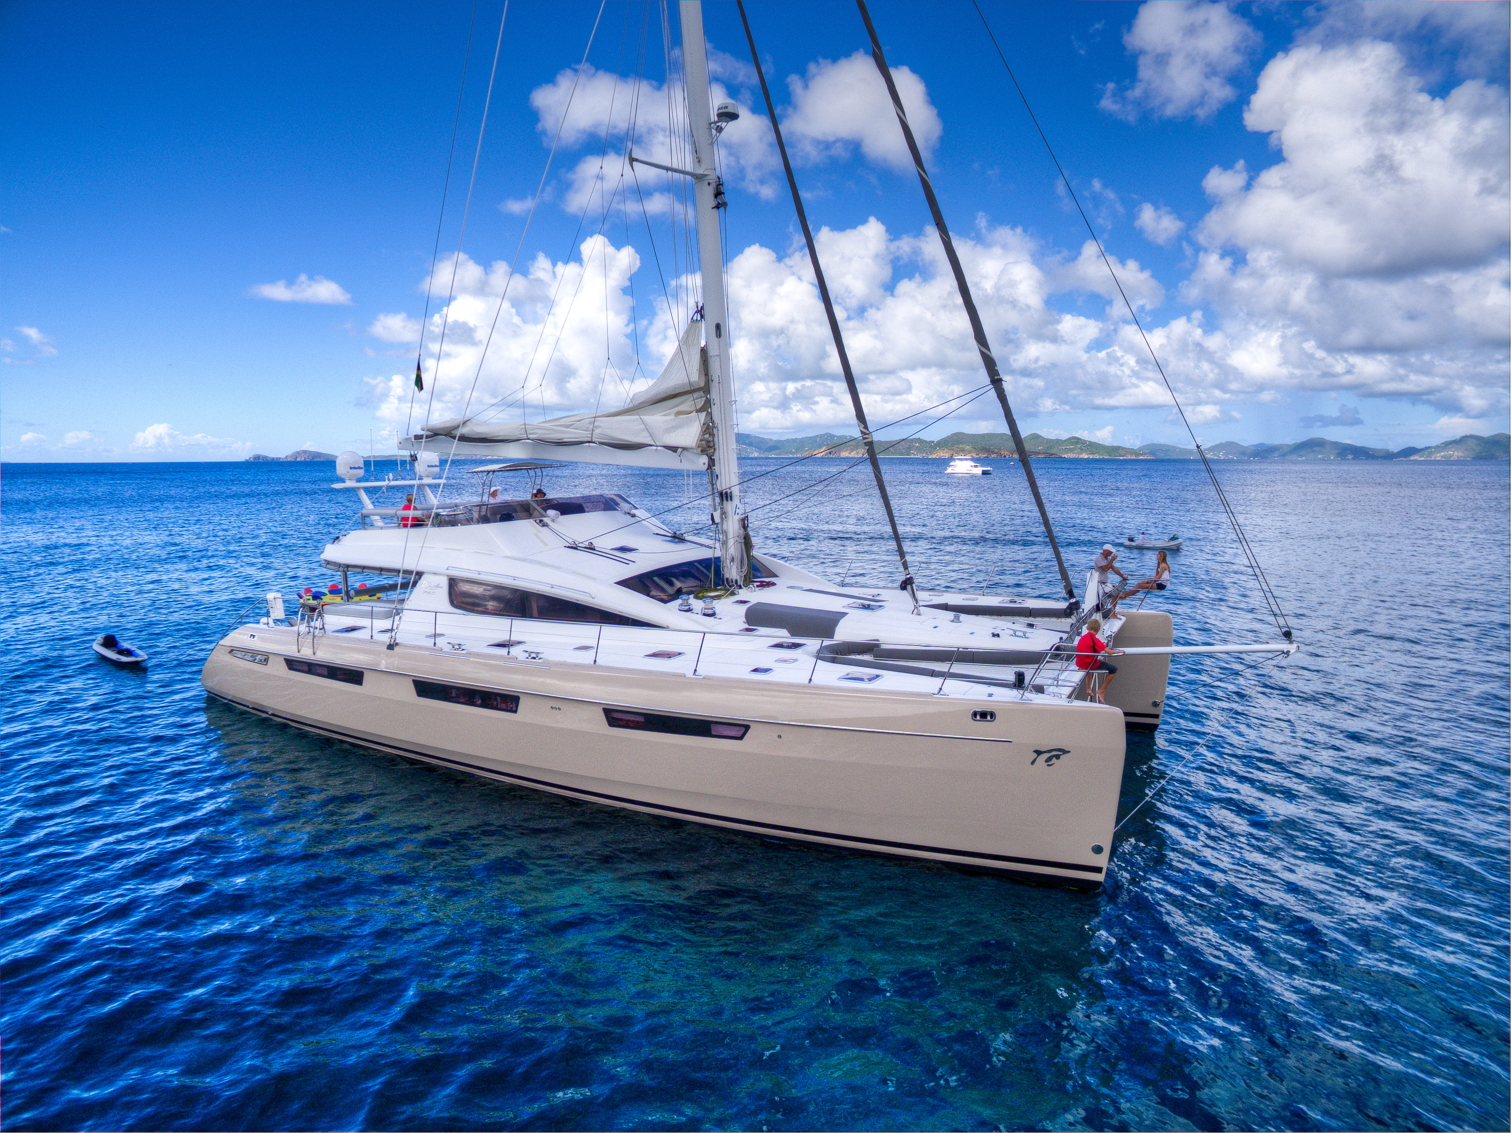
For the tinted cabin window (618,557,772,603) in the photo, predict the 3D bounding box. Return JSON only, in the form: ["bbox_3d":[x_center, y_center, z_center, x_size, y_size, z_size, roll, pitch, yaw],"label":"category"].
[{"bbox_3d":[-1.034,0.124,19.567,1.050,0.660,5.700,4,8,28],"label":"tinted cabin window"}]

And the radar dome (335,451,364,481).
[{"bbox_3d":[-10.603,-2.626,22.883,0.780,0.800,0.780,4,8,28],"label":"radar dome"}]

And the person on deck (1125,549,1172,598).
[{"bbox_3d":[8.534,0.180,18.951,0.980,1.050,0.450,4,8,28],"label":"person on deck"}]

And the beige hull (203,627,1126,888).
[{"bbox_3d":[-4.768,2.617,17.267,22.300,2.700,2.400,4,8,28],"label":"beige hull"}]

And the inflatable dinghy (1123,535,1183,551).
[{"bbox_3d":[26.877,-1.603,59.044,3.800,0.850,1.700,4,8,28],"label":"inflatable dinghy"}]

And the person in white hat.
[{"bbox_3d":[7.554,0.324,18.522,0.700,1.600,0.530,6,9,39],"label":"person in white hat"}]

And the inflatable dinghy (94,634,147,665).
[{"bbox_3d":[-19.545,2.474,26.990,2.600,0.680,1.000,5,9,37],"label":"inflatable dinghy"}]

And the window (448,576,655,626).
[{"bbox_3d":[-4.043,0.735,17.243,5.400,0.680,0.350,4,8,28],"label":"window"}]

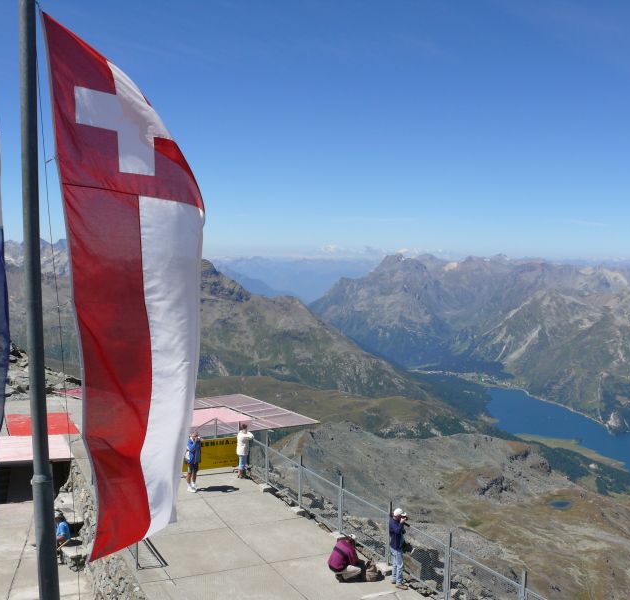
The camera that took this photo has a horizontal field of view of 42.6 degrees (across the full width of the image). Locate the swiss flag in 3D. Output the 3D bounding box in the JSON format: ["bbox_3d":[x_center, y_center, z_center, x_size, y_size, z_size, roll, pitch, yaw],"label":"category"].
[{"bbox_3d":[-1.080,-0.070,4.700,0.950,2.970,0.300,-2,5,-34],"label":"swiss flag"}]

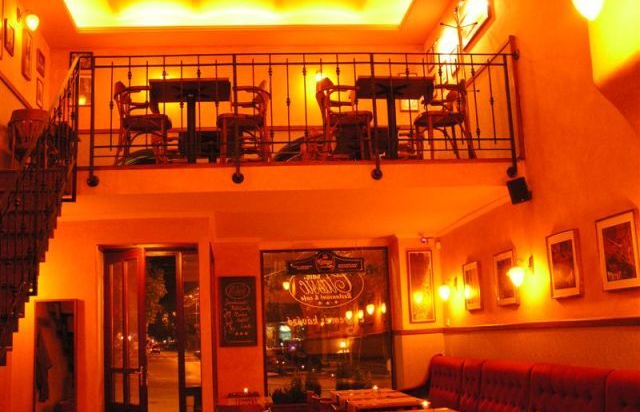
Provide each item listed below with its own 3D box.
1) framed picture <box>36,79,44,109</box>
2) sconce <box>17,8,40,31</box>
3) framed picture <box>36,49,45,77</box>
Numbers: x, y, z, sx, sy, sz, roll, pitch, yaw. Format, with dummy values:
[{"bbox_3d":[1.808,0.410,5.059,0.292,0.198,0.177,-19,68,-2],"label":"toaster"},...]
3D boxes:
[{"bbox_3d":[-3.113,-1.249,7.869,0.030,0.285,0.250,-1,-11,-7],"label":"framed picture"},{"bbox_3d":[-2.955,-1.887,7.139,0.215,0.245,0.140,-1,-11,-7],"label":"sconce"},{"bbox_3d":[-3.128,-1.600,7.925,0.030,0.245,0.310,-1,-11,-7],"label":"framed picture"}]

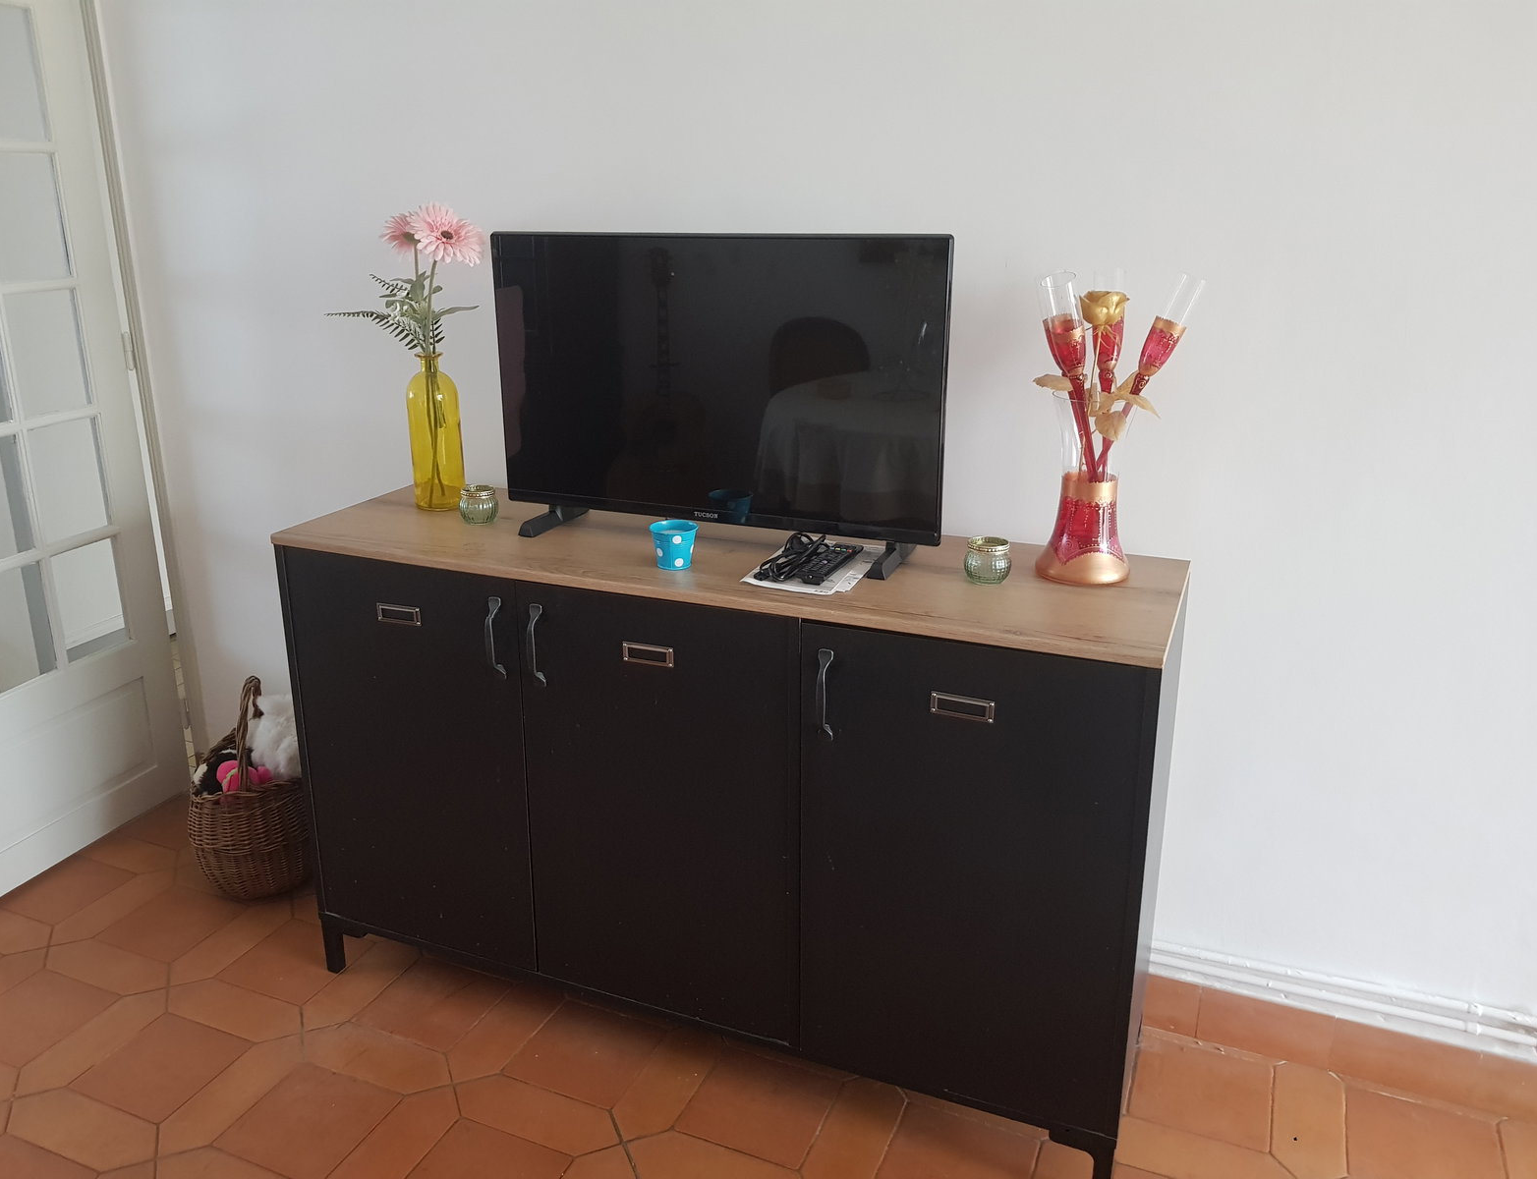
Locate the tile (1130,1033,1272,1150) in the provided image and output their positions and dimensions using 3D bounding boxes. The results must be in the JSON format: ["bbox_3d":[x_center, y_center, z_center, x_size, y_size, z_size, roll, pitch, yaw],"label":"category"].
[{"bbox_3d":[0.690,0.801,1.879,0.200,0.016,0.200,8,19,22],"label":"tile"}]

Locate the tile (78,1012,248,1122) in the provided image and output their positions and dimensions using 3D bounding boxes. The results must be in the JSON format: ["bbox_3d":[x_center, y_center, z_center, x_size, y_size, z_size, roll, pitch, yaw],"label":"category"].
[{"bbox_3d":[-0.986,0.781,1.926,0.200,0.016,0.200,8,19,22],"label":"tile"}]

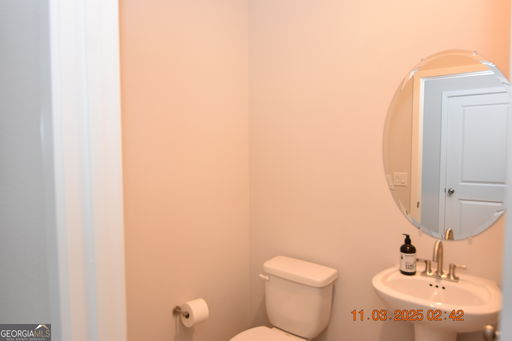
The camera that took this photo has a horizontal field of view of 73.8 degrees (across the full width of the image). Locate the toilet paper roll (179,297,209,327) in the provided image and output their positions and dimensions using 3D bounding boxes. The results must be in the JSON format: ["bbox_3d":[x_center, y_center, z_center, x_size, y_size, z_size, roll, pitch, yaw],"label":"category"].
[{"bbox_3d":[-0.359,0.833,2.004,0.127,0.127,0.107,3,3,42],"label":"toilet paper roll"}]

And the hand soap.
[{"bbox_3d":[0.745,0.408,1.662,0.072,0.190,0.070,3,4,39],"label":"hand soap"}]

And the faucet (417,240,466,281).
[{"bbox_3d":[0.839,0.414,1.571,0.210,0.188,0.165,3,4,39],"label":"faucet"}]

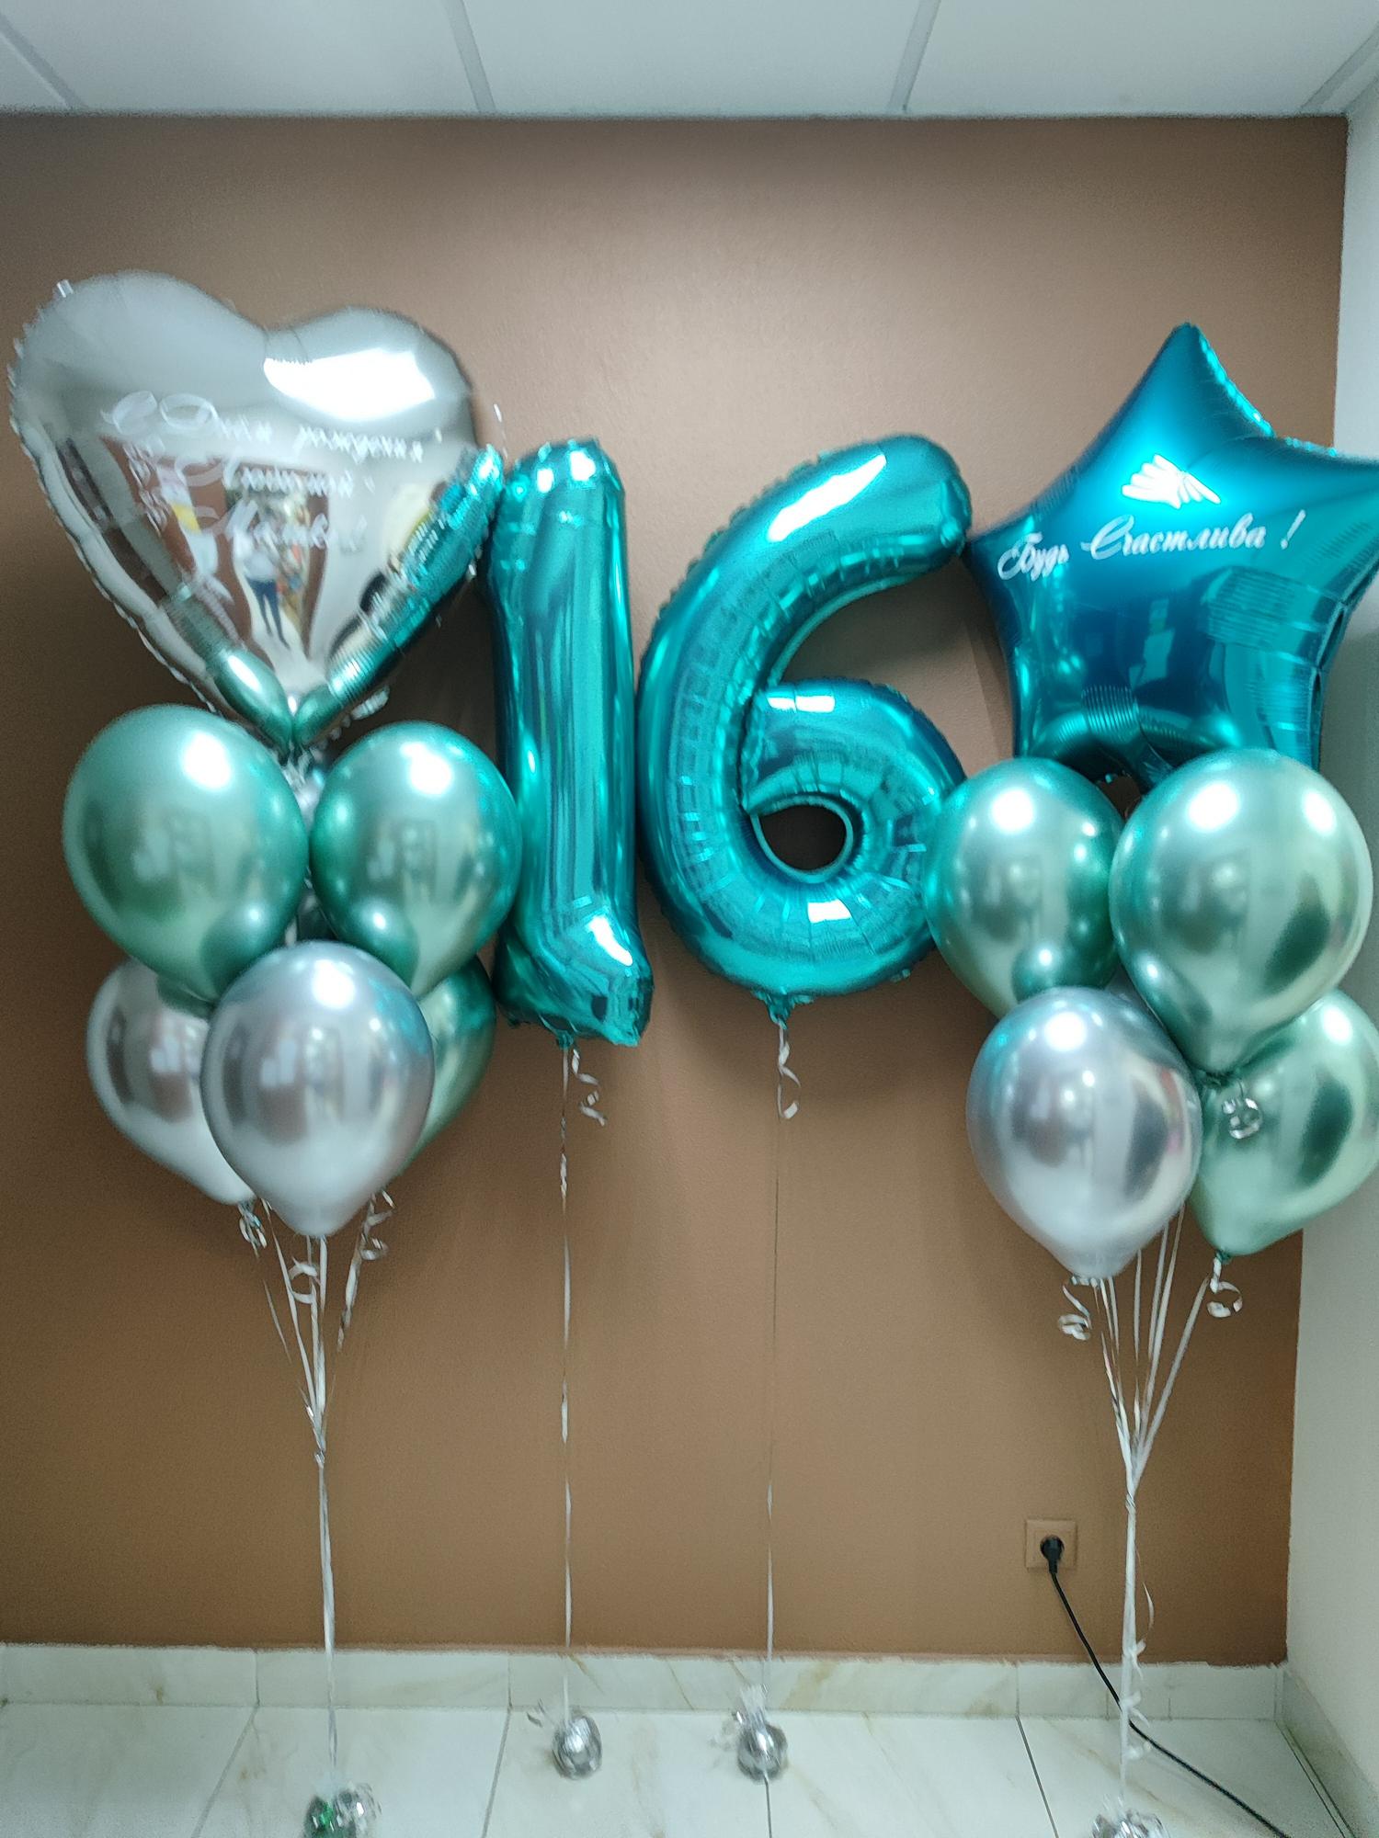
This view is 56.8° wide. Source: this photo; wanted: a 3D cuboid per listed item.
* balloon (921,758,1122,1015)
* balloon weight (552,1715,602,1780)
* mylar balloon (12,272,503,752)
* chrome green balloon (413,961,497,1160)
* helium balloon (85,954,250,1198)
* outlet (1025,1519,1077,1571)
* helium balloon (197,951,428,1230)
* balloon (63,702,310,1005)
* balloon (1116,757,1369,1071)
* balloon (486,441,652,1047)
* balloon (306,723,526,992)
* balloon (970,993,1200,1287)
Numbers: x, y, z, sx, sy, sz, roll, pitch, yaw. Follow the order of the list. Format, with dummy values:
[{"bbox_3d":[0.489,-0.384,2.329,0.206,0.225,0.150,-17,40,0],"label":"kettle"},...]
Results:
[{"bbox_3d":[0.465,-0.038,1.764,0.275,0.365,0.275,-9,-3,1],"label":"balloon"},{"bbox_3d":[-0.165,1.217,1.872,0.074,0.082,0.074,1,3,0],"label":"balloon weight"},{"bbox_3d":[-0.514,-0.497,1.605,0.585,0.565,0.260,-3,9,-20],"label":"mylar balloon"},{"bbox_3d":[-0.412,0.199,1.760,0.275,0.365,0.275,9,-1,0],"label":"chrome green balloon"},{"bbox_3d":[-0.641,0.212,1.701,0.275,0.365,0.275,-15,3,1],"label":"helium balloon"},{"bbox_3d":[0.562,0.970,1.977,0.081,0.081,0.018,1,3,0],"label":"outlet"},{"bbox_3d":[-0.451,0.212,1.560,0.275,0.365,0.275,2,11,0],"label":"helium balloon"},{"bbox_3d":[-0.593,-0.074,1.543,0.275,0.365,0.275,-13,9,1],"label":"balloon"},{"bbox_3d":[0.613,-0.004,1.454,0.280,0.370,0.280,9,13,0],"label":"balloon"},{"bbox_3d":[-0.167,-0.245,1.755,0.170,0.804,0.310,-2,5,-39],"label":"balloon"},{"bbox_3d":[-0.363,-0.074,1.679,0.275,0.365,0.275,7,1,0],"label":"balloon"},{"bbox_3d":[0.480,0.267,1.560,0.275,0.365,0.275,-3,11,1],"label":"balloon"}]

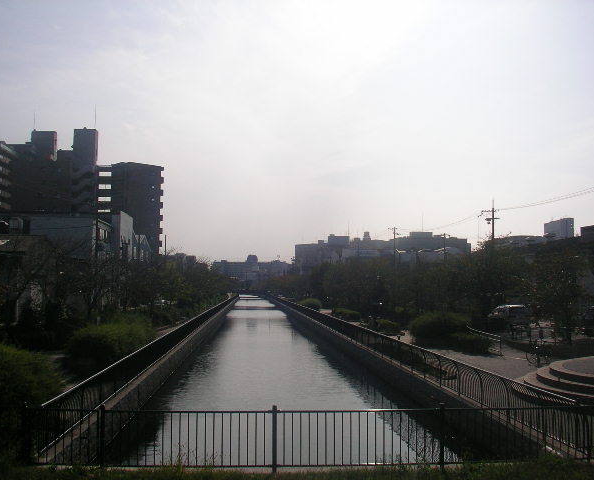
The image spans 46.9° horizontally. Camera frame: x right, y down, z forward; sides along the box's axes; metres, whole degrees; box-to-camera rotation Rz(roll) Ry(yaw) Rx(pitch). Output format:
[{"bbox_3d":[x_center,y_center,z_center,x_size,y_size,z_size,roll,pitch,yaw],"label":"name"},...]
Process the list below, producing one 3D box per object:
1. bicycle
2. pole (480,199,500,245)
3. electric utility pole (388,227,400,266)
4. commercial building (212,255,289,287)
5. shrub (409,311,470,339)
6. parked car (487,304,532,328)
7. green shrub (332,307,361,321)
[{"bbox_3d":[9.024,4.268,25.562,1.700,1.000,0.550,4,-6,-44],"label":"bicycle"},{"bbox_3d":[19.760,1.908,70.040,2.000,12.000,0.800,0,-4,-6],"label":"pole"},{"bbox_3d":[15.229,4.346,107.963,1.800,12.500,0.700,0,-4,-6],"label":"electric utility pole"},{"bbox_3d":[-31.892,23.920,479.509,53.000,26.000,20.000,0,-4,-4],"label":"commercial building"},{"bbox_3d":[7.968,4.842,38.253,3.100,1.650,2.500,0,-4,-4],"label":"shrub"},{"bbox_3d":[16.376,5.823,52.720,3.400,1.680,1.500,0,-4,-3],"label":"parked car"},{"bbox_3d":[4.499,6.764,62.177,2.600,1.200,2.000,0,-4,-4],"label":"green shrub"}]

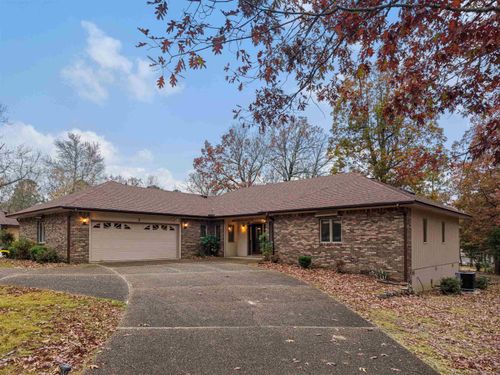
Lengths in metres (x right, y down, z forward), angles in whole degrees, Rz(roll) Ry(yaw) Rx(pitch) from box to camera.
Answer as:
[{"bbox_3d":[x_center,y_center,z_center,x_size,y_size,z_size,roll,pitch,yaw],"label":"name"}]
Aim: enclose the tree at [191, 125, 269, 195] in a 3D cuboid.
[{"bbox_3d":[-2.400,0.800,39.500,9.200,15.600,9.000,0,-8,0],"label":"tree"}]

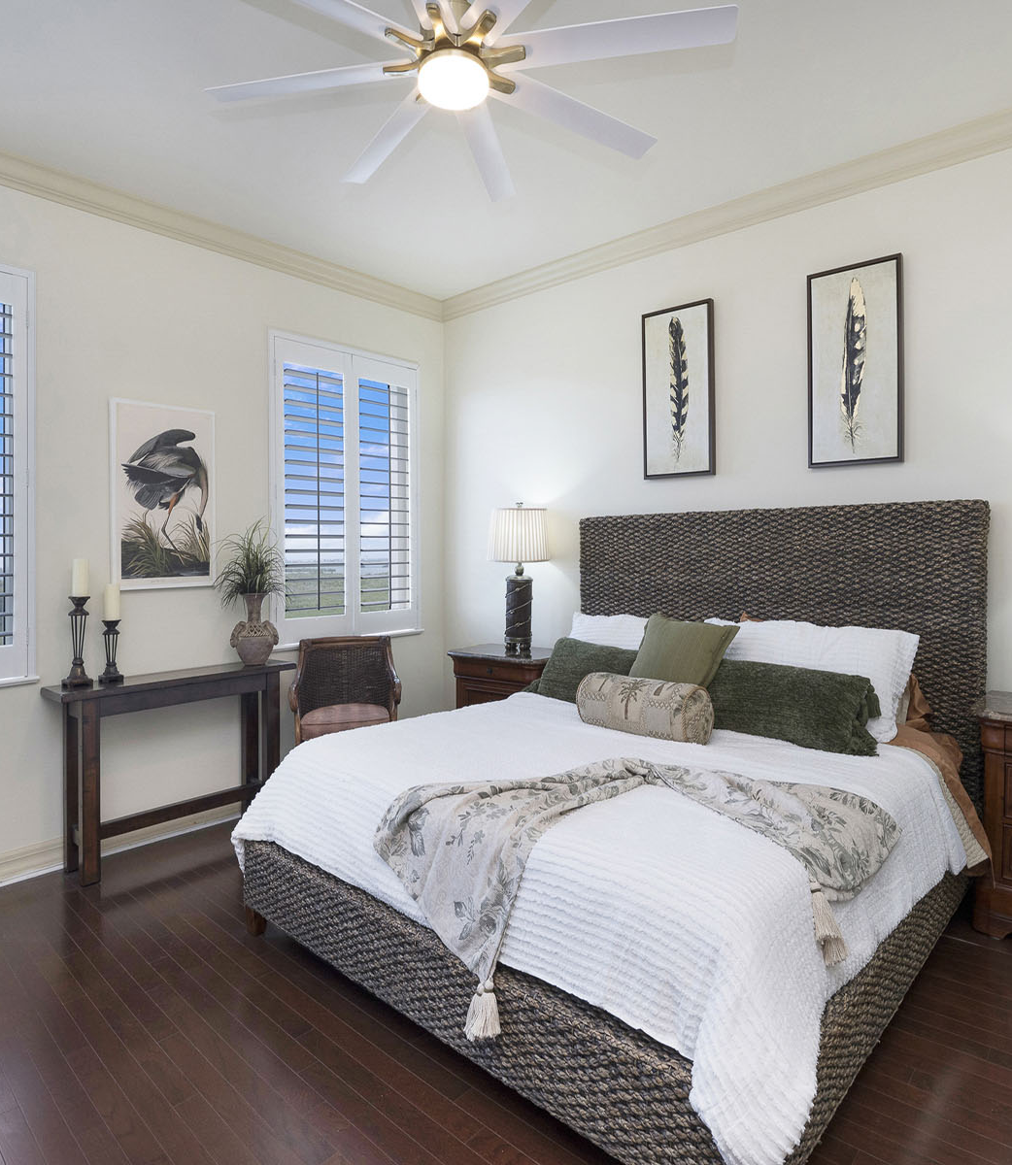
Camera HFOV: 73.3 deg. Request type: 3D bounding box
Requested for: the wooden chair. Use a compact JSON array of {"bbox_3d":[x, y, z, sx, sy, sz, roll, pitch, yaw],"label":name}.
[{"bbox_3d":[-0.928,0.849,3.949,0.614,0.926,0.614,-1,3,-18],"label":"wooden chair"}]

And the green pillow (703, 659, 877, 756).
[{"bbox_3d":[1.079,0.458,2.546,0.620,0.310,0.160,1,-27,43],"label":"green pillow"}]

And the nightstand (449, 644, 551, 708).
[{"bbox_3d":[0.067,0.827,4.103,0.650,0.790,0.470,1,3,40],"label":"nightstand"}]

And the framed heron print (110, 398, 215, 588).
[{"bbox_3d":[-1.648,-0.413,3.321,0.030,0.885,0.480,1,3,43],"label":"framed heron print"}]

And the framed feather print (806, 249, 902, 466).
[{"bbox_3d":[1.643,-1.016,3.199,0.403,0.924,0.040,2,4,41],"label":"framed feather print"}]

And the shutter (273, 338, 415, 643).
[{"bbox_3d":[-0.921,-0.524,4.095,0.070,1.730,1.020,1,3,43],"label":"shutter"}]

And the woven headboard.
[{"bbox_3d":[1.251,0.454,3.546,2.017,1.628,0.098,2,4,41],"label":"woven headboard"}]

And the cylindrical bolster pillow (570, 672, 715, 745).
[{"bbox_3d":[0.536,0.485,2.683,0.500,0.215,0.215,1,3,44],"label":"cylindrical bolster pillow"}]

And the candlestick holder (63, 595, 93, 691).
[{"bbox_3d":[-1.942,0.269,3.074,0.095,0.403,0.095,2,4,41],"label":"candlestick holder"}]

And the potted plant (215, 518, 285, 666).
[{"bbox_3d":[-1.295,0.052,3.484,0.360,0.760,0.360,1,3,43],"label":"potted plant"}]

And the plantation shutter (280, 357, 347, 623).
[{"bbox_3d":[-1.186,-0.549,4.183,0.040,1.670,0.508,2,4,41],"label":"plantation shutter"}]

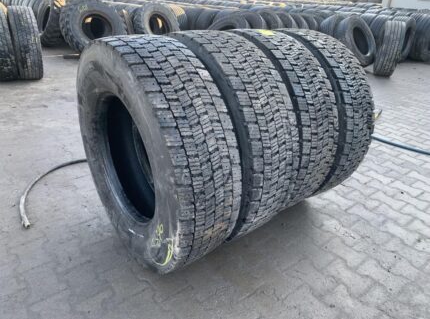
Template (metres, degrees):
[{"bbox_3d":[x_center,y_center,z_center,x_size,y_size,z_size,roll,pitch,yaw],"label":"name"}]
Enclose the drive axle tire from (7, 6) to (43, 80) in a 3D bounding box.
[{"bbox_3d":[-2.700,-1.656,4.655,0.311,1.008,1.008,-6,27,-22],"label":"drive axle tire"}]

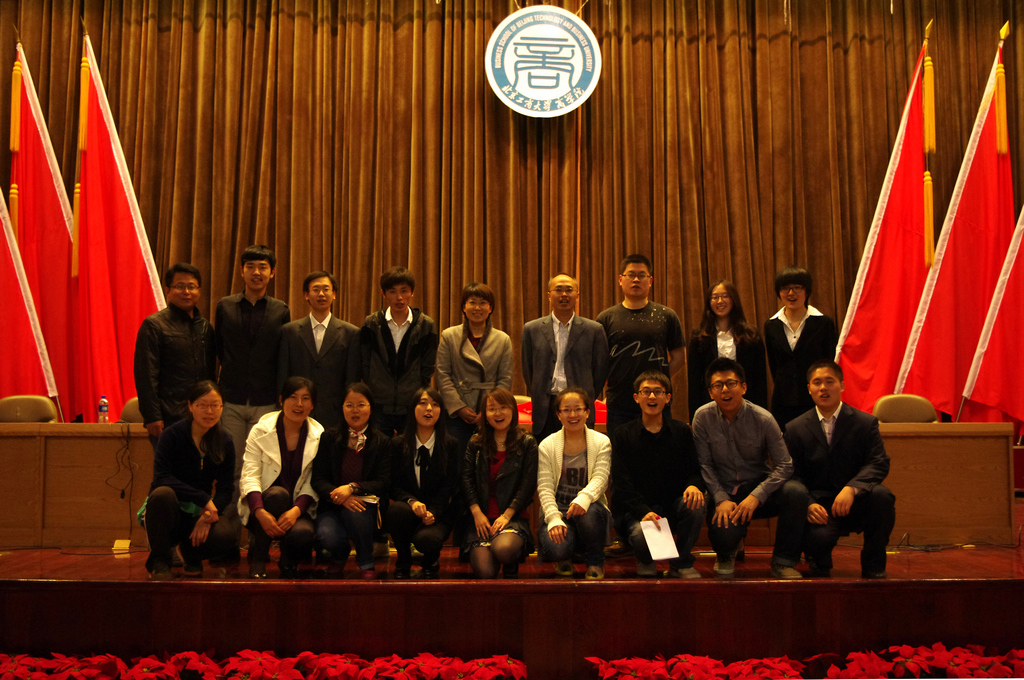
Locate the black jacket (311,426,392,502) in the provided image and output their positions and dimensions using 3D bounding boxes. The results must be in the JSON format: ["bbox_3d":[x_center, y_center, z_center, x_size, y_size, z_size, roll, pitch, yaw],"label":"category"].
[{"bbox_3d":[-0.853,0.679,5.885,0.436,0.449,0.380,0,-5,-4],"label":"black jacket"}]

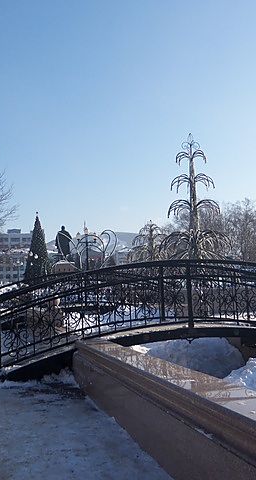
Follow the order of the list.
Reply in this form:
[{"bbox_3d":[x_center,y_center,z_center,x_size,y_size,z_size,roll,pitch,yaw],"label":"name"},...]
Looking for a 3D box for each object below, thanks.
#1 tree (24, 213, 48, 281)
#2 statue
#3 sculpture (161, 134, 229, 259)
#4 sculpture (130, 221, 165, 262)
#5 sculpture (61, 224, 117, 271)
[{"bbox_3d":[-19.202,2.605,110.206,6.200,17.059,6.200,0,-5,-15],"label":"tree"},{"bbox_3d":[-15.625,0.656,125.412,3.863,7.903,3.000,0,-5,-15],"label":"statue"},{"bbox_3d":[2.943,-0.742,23.134,3.000,8.112,3.000,0,-5,-15],"label":"sculpture"},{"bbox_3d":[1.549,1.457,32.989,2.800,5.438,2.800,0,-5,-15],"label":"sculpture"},{"bbox_3d":[-1.711,1.456,22.962,2.500,3.955,2.000,0,-5,-15],"label":"sculpture"}]

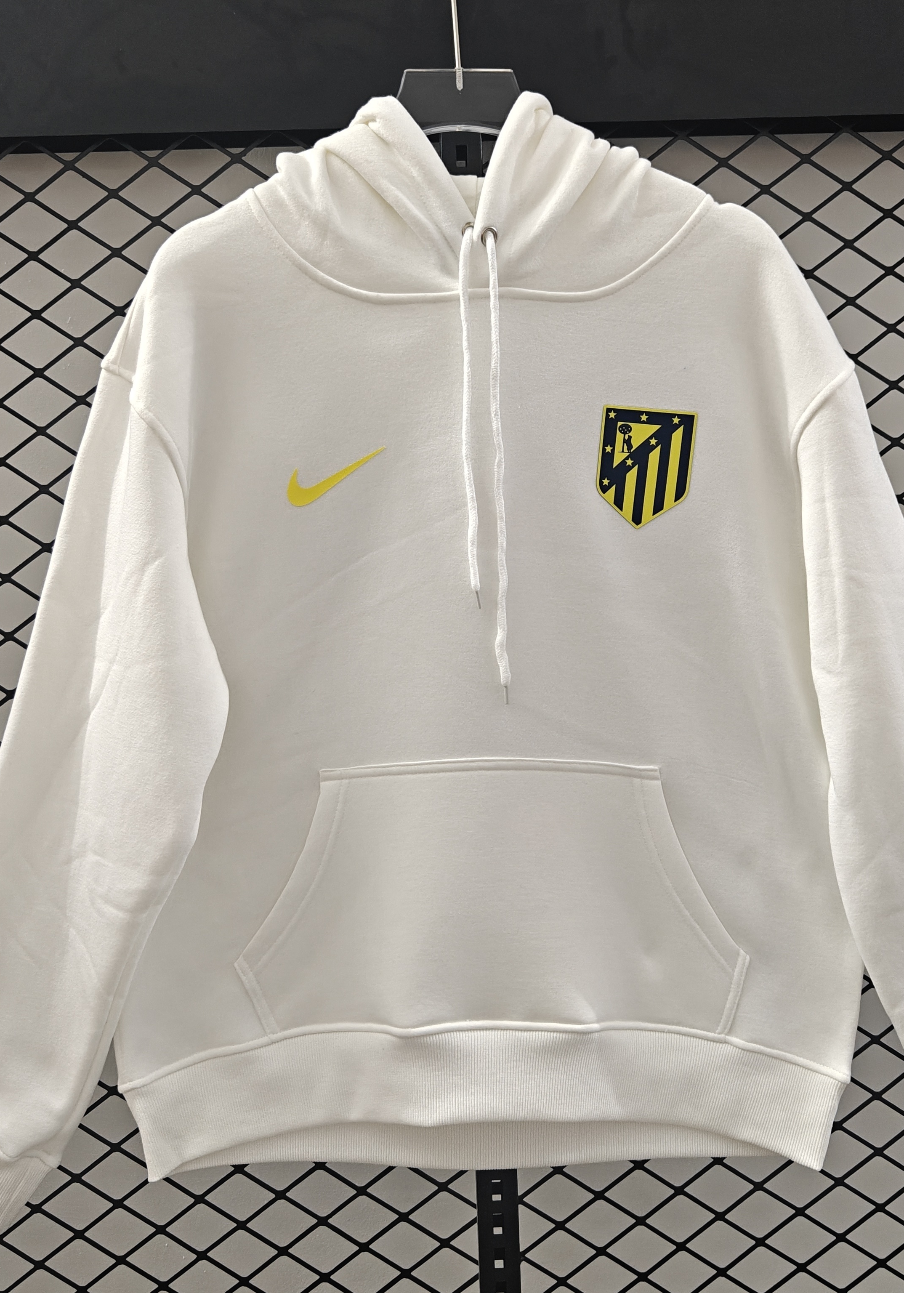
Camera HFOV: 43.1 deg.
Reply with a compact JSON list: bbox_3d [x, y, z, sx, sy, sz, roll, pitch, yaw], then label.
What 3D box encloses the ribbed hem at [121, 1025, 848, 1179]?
[{"bbox_3d":[0.023,0.318,0.800,0.508,0.106,0.110,-2,1,-1],"label":"ribbed hem"}]

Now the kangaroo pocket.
[{"bbox_3d":[0.026,0.168,0.770,0.345,0.187,0.040,-2,1,-1],"label":"kangaroo pocket"}]

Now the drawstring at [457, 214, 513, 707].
[{"bbox_3d":[0.021,-0.124,0.772,0.036,0.323,0.030,-2,1,-1],"label":"drawstring"}]

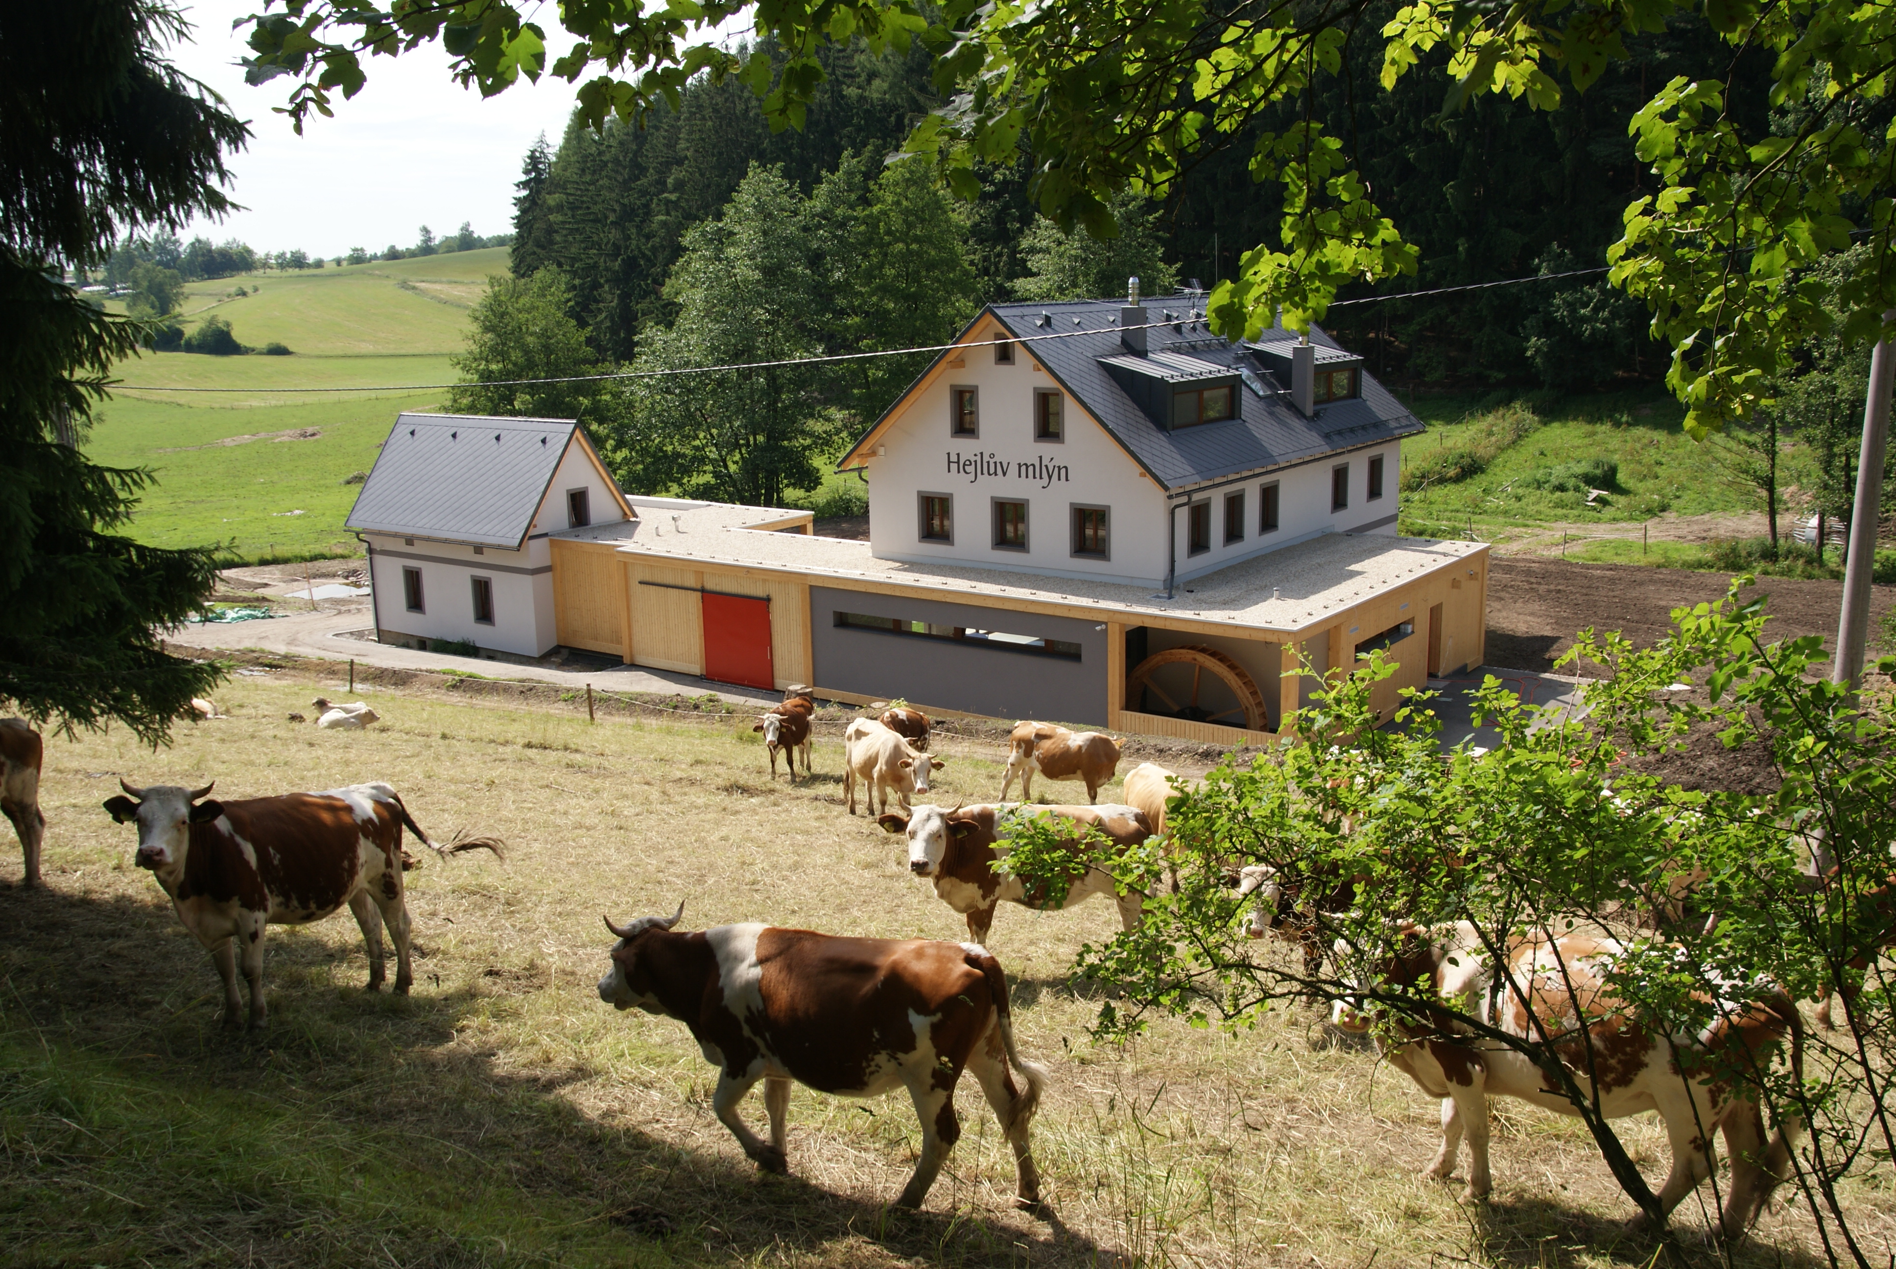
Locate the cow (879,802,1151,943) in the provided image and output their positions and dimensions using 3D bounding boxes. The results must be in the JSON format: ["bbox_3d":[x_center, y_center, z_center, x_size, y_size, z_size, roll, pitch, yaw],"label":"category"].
[{"bbox_3d":[0.649,2.242,12.350,2.250,1.450,0.700,0,11,-26],"label":"cow"}]

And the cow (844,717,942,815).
[{"bbox_3d":[-0.741,1.982,19.500,0.720,1.420,2.200,-7,10,-24],"label":"cow"}]

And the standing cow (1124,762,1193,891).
[{"bbox_3d":[2.688,2.412,16.400,0.680,1.420,2.200,-7,10,-24],"label":"standing cow"}]

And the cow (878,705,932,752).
[{"bbox_3d":[-0.747,1.946,25.200,0.680,1.400,2.100,5,7,27],"label":"cow"}]

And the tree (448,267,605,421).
[{"bbox_3d":[-25.239,-15.083,86.506,9.400,13.669,9.400,-2,13,0],"label":"tree"}]

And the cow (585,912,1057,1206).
[{"bbox_3d":[-0.723,2.197,7.680,2.420,1.430,0.700,5,14,19],"label":"cow"}]

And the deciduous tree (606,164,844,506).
[{"bbox_3d":[-11.031,-14.763,73.961,11.500,17.795,11.500,-2,13,0],"label":"deciduous tree"}]

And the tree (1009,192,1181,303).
[{"bbox_3d":[8.051,-16.707,79.761,9.400,15.983,9.400,-2,13,0],"label":"tree"}]

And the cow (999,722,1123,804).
[{"bbox_3d":[1.935,2.213,24.000,2.100,1.400,0.650,2,12,-10],"label":"cow"}]

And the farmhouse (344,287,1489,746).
[{"bbox_3d":[-1.356,-5.888,50.177,37.760,11.680,21.520,8,16,37],"label":"farmhouse"}]

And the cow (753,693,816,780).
[{"bbox_3d":[-2.848,1.783,25.000,0.650,1.400,2.200,2,6,14],"label":"cow"}]

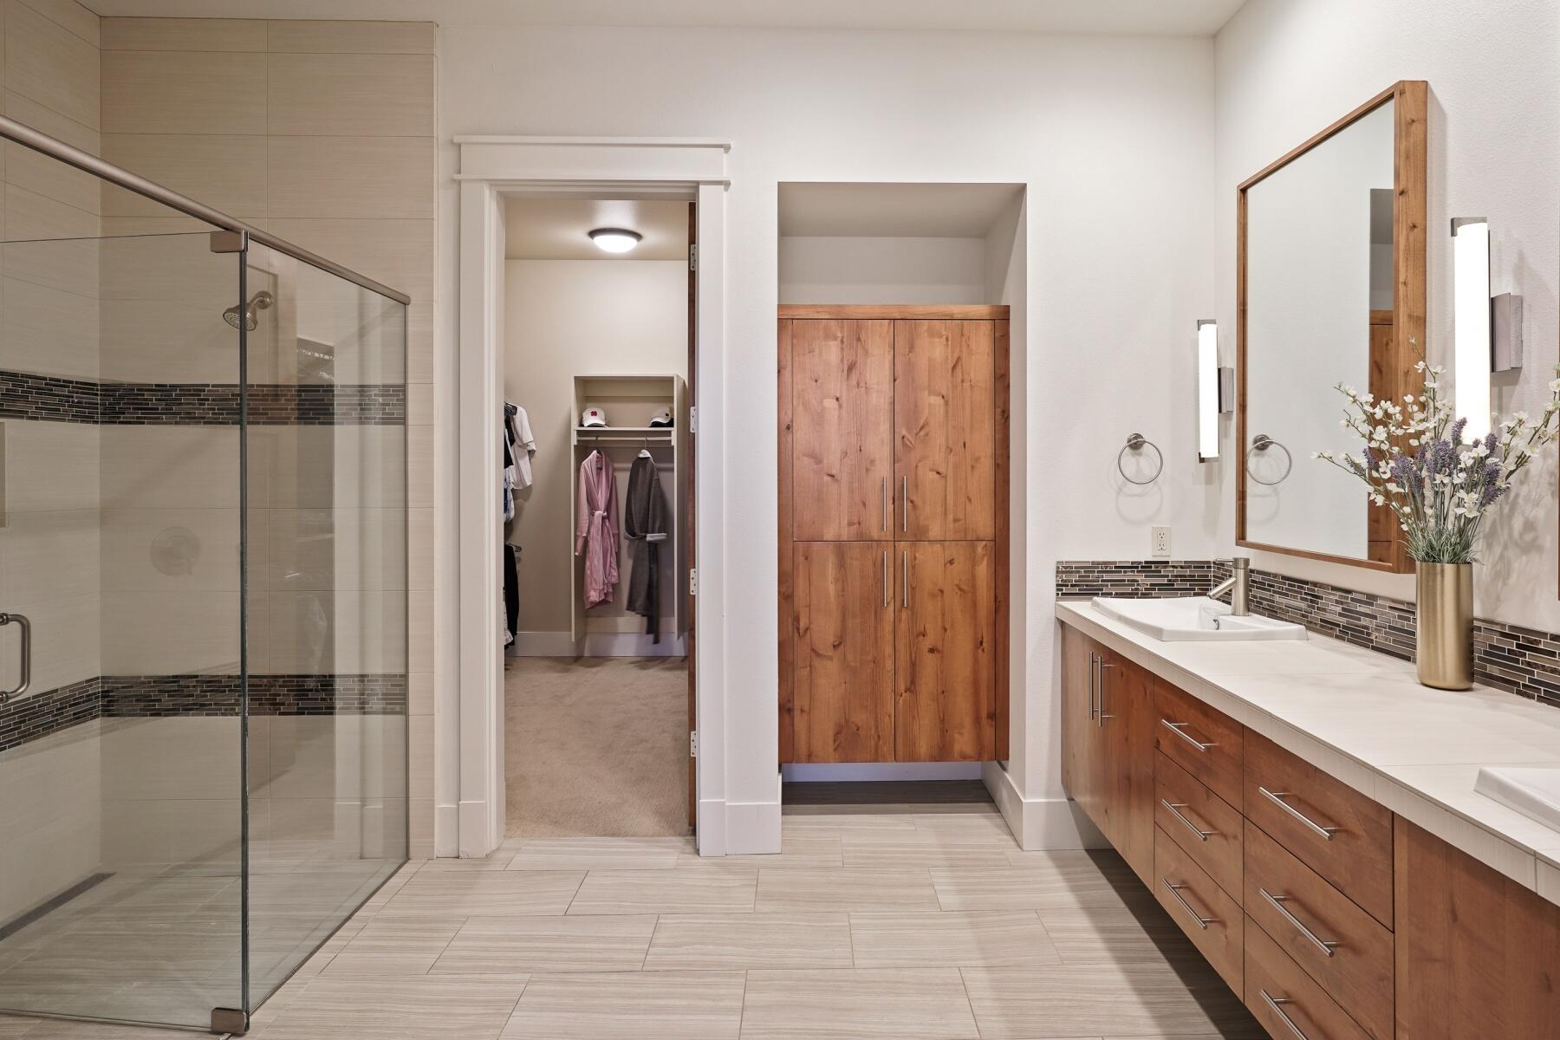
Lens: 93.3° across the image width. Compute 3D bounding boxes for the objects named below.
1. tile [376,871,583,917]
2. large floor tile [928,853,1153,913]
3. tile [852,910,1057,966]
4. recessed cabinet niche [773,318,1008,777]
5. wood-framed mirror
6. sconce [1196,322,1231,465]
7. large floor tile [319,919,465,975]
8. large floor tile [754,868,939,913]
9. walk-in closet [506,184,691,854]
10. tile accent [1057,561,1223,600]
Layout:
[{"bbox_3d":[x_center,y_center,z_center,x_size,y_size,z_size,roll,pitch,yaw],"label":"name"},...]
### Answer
[{"bbox_3d":[-1.028,1.319,2.596,0.635,0.015,0.285,0,4,1],"label":"tile"},{"bbox_3d":[0.837,1.268,2.534,0.610,0.010,0.280,0,3,-1],"label":"large floor tile"},{"bbox_3d":[0.545,1.338,2.347,0.635,0.015,0.285,0,4,1],"label":"tile"},{"bbox_3d":[0.456,0.053,3.180,0.928,1.845,0.420,0,2,-1],"label":"recessed cabinet niche"},{"bbox_3d":[1.635,-0.517,2.250,0.068,1.250,0.700,0,3,2],"label":"wood-framed mirror"},{"bbox_3d":[1.645,-0.488,2.795,0.087,0.525,0.100,0,3,1],"label":"sconce"},{"bbox_3d":[-1.151,1.286,2.220,0.304,0.010,0.280,0,3,-1],"label":"large floor tile"},{"bbox_3d":[0.228,1.267,2.518,0.607,0.010,0.280,0,3,-1],"label":"large floor tile"},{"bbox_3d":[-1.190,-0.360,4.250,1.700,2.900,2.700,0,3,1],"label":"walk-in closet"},{"bbox_3d":[1.326,0.223,2.750,0.590,0.147,0.012,0,2,-1],"label":"tile accent"}]

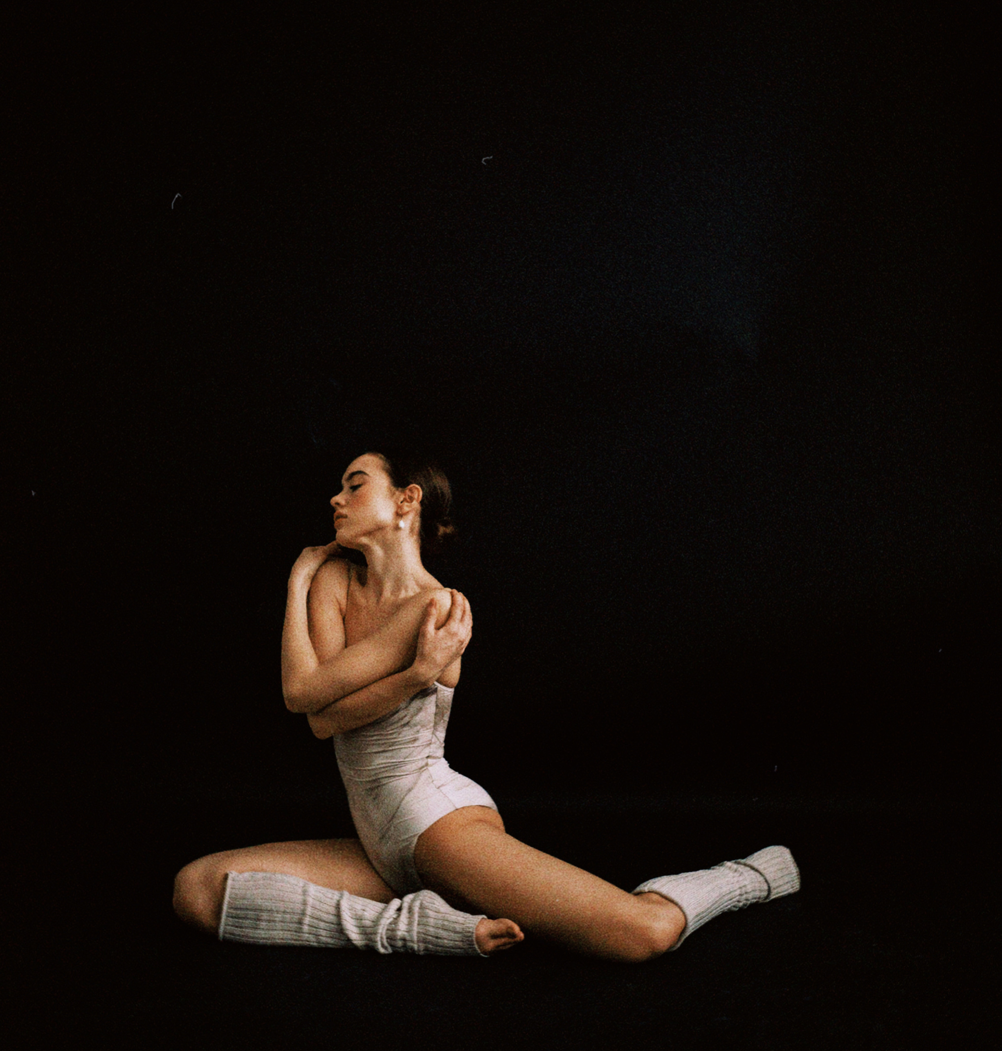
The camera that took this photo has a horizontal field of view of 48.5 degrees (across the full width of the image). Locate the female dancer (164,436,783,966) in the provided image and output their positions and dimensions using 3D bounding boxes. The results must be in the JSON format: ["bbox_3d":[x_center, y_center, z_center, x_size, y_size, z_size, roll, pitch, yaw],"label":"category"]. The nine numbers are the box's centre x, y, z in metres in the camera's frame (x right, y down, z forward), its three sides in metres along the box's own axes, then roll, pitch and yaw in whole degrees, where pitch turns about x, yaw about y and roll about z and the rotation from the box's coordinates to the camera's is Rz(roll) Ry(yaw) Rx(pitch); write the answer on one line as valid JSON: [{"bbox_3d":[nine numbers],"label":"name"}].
[{"bbox_3d":[0.074,0.329,2.158,1.213,0.953,0.669,-2,3,-37],"label":"female dancer"}]

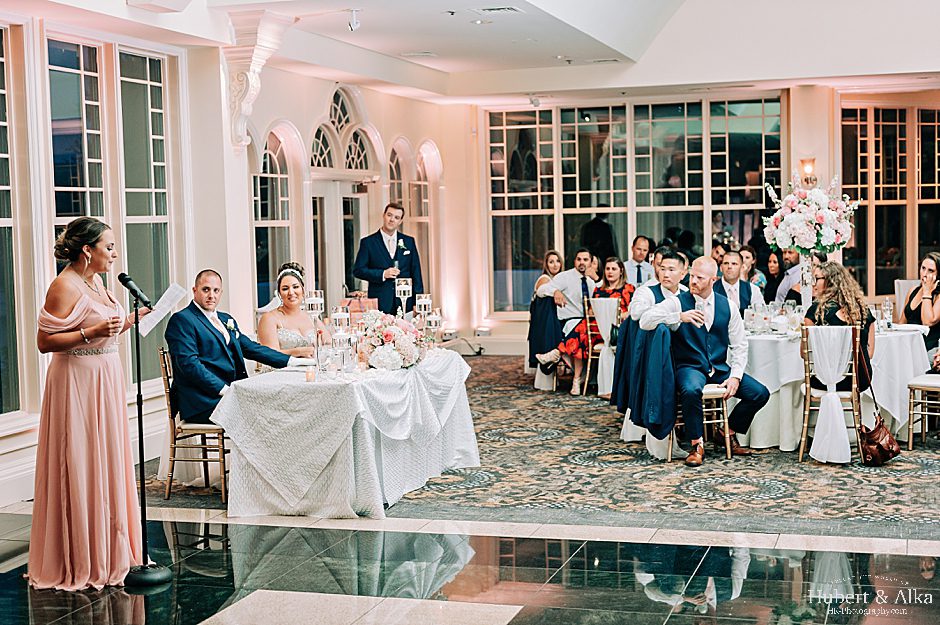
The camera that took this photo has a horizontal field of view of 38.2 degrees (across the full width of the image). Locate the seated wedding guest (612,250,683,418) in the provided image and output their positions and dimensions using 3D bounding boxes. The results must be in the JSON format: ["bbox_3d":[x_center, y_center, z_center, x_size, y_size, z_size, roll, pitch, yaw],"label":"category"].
[{"bbox_3d":[1.421,0.252,9.666,0.680,1.360,0.750,-3,4,-23],"label":"seated wedding guest"}]

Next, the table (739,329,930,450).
[{"bbox_3d":[2.514,0.516,10.200,1.660,0.770,1.660,-3,4,-18],"label":"table"}]

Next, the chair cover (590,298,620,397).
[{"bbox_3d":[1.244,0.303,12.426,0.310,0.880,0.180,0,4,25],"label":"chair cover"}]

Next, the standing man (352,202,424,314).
[{"bbox_3d":[-0.682,-0.028,11.540,0.620,1.800,0.420,-2,4,-4],"label":"standing man"}]

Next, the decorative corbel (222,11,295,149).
[{"bbox_3d":[-1.571,-1.713,10.110,0.390,0.970,0.460,0,4,17],"label":"decorative corbel"}]

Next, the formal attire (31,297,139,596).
[{"bbox_3d":[-1.792,0.564,6.386,0.530,1.350,0.530,2,5,40],"label":"formal attire"}]

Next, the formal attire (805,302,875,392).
[{"bbox_3d":[2.467,0.227,9.077,0.450,0.630,0.450,-1,4,10],"label":"formal attire"}]

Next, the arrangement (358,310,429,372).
[{"bbox_3d":[-0.459,0.140,8.147,0.400,0.360,0.410,-1,4,0],"label":"arrangement"}]

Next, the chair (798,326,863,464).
[{"bbox_3d":[2.403,0.509,9.007,0.410,0.915,0.440,0,4,16],"label":"chair"}]

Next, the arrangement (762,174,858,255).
[{"bbox_3d":[2.560,-0.737,10.200,0.680,0.590,0.660,-2,4,0],"label":"arrangement"}]

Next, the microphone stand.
[{"bbox_3d":[-1.512,0.584,6.271,0.240,1.330,0.240,-2,4,-10],"label":"microphone stand"}]

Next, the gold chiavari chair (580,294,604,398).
[{"bbox_3d":[1.303,0.298,12.553,0.410,0.915,0.440,0,4,25],"label":"gold chiavari chair"}]

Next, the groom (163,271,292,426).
[{"bbox_3d":[-1.400,0.432,8.258,0.860,1.380,0.680,1,4,35],"label":"groom"}]

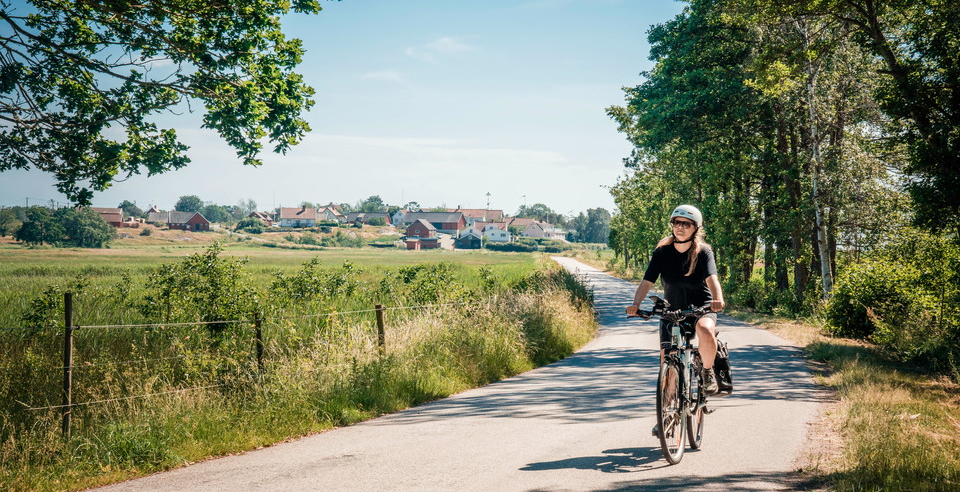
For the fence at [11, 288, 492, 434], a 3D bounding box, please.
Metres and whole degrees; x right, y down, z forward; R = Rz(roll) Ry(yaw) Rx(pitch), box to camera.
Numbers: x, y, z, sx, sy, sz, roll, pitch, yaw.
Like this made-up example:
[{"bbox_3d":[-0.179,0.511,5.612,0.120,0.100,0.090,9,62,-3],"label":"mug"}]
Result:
[{"bbox_3d":[-1.760,1.060,17.400,0.100,1.120,11.500,0,-1,17],"label":"fence"}]

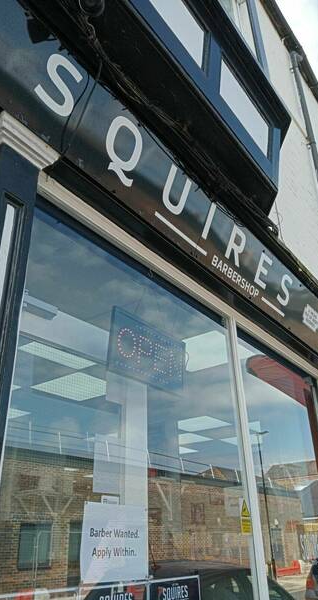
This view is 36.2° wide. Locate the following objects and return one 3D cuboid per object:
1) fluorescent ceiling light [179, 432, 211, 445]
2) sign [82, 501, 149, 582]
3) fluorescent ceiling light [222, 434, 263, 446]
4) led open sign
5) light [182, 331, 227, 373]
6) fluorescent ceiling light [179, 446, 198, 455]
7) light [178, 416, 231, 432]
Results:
[{"bbox_3d":[0.309,1.727,6.050,0.590,0.060,0.590,-20,-33,32],"label":"fluorescent ceiling light"},{"bbox_3d":[-0.123,0.734,1.472,0.008,0.210,0.297,-20,-33,32],"label":"sign"},{"bbox_3d":[1.149,1.761,6.165,0.590,0.060,0.590,-20,-33,32],"label":"fluorescent ceiling light"},{"bbox_3d":[-0.037,0.228,1.989,0.025,0.250,0.475,-15,-30,34],"label":"led open sign"},{"bbox_3d":[0.303,0.354,3.382,0.590,0.060,0.590,-20,-33,32],"label":"light"},{"bbox_3d":[0.191,2.114,6.796,0.590,0.060,0.590,-20,-33,32],"label":"fluorescent ceiling light"},{"bbox_3d":[0.427,1.339,5.304,0.590,0.060,0.590,-20,-33,32],"label":"light"}]

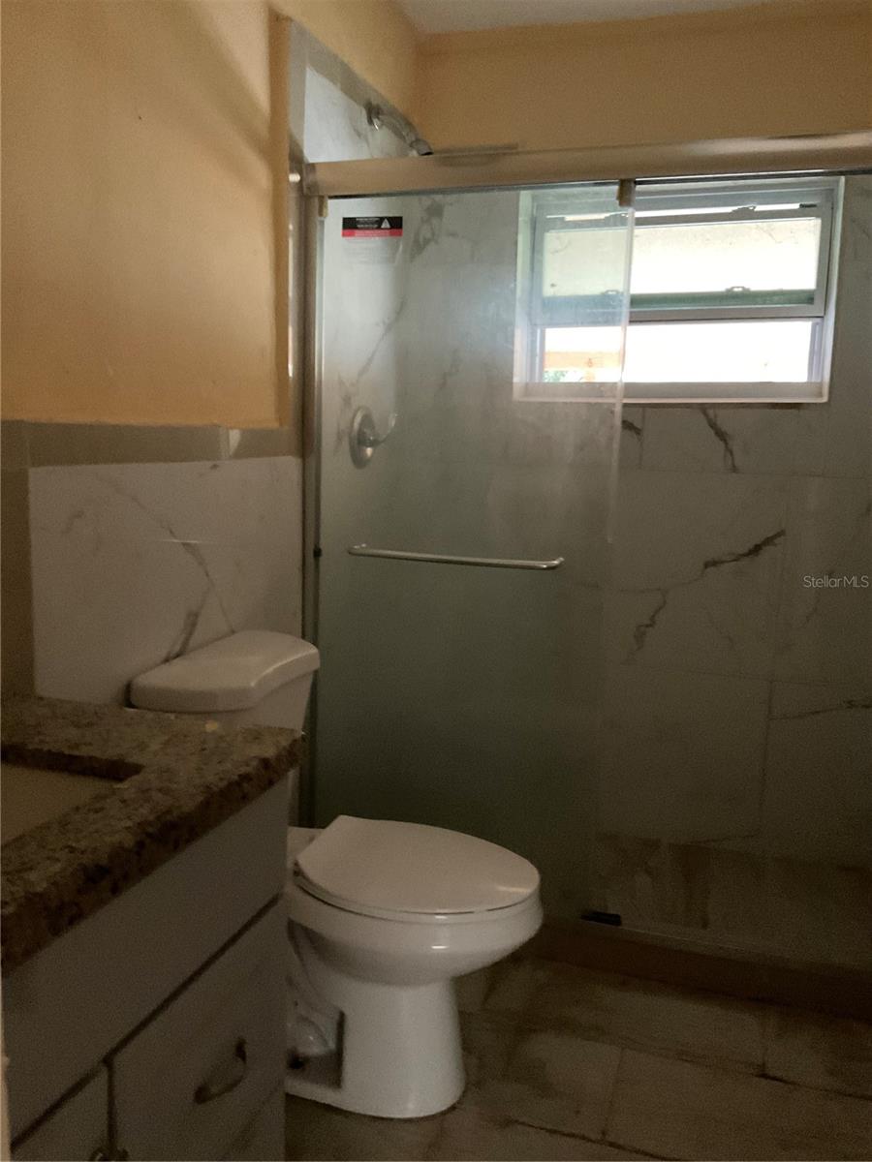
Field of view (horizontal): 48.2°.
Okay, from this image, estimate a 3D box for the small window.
[{"bbox_3d":[0.691,-0.837,2.876,0.903,0.613,0.119,4,9,17],"label":"small window"}]

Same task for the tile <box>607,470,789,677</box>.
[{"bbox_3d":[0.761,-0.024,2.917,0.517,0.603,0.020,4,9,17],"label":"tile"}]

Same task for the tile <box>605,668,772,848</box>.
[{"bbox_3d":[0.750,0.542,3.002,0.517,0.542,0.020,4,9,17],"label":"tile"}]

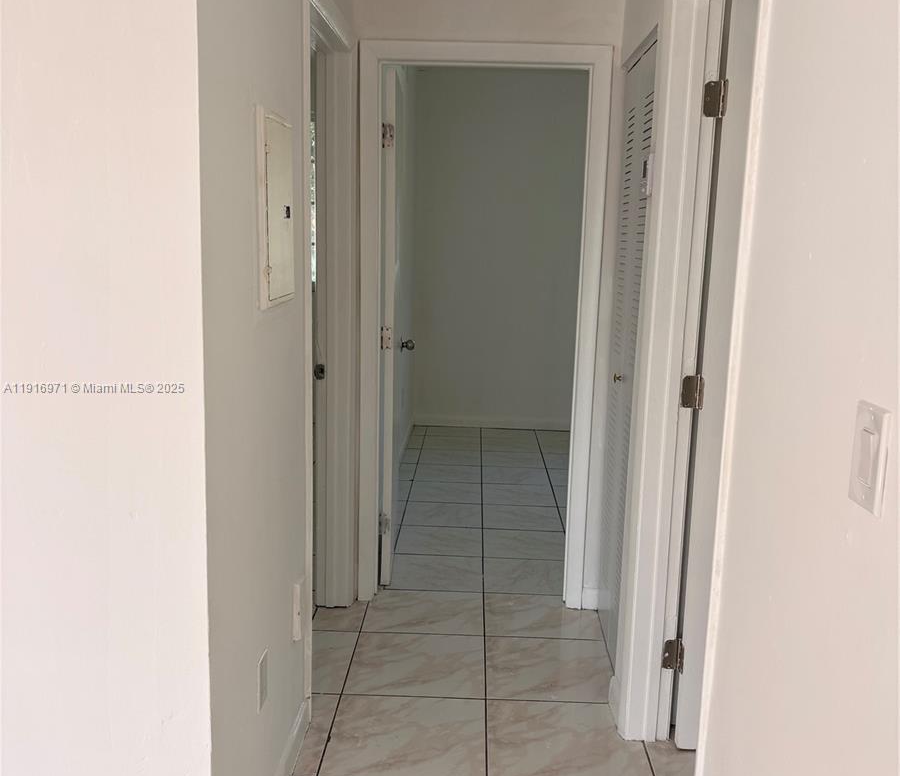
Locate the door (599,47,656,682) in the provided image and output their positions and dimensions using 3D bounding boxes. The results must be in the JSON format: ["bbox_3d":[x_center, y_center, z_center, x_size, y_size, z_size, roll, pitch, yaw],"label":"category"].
[{"bbox_3d":[0.601,-0.064,2.985,0.033,1.989,0.702,2,10,1],"label":"door"}]

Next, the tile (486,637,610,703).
[{"bbox_3d":[0.342,0.957,3.062,0.441,0.010,0.449,2,10,1],"label":"tile"}]

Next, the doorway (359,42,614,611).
[{"bbox_3d":[0.106,-0.194,3.409,0.883,2.095,0.131,2,10,1],"label":"doorway"}]

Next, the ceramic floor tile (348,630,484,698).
[{"bbox_3d":[-0.108,0.943,3.074,0.449,0.010,0.449,2,10,1],"label":"ceramic floor tile"}]

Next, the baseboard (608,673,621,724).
[{"bbox_3d":[0.507,0.962,2.756,0.013,0.091,0.152,2,10,1],"label":"baseboard"}]

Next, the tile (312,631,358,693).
[{"bbox_3d":[-0.426,0.922,3.048,0.189,0.010,0.450,2,10,1],"label":"tile"}]

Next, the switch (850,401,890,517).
[{"bbox_3d":[0.492,0.082,1.061,0.010,0.122,0.074,2,10,1],"label":"switch"}]

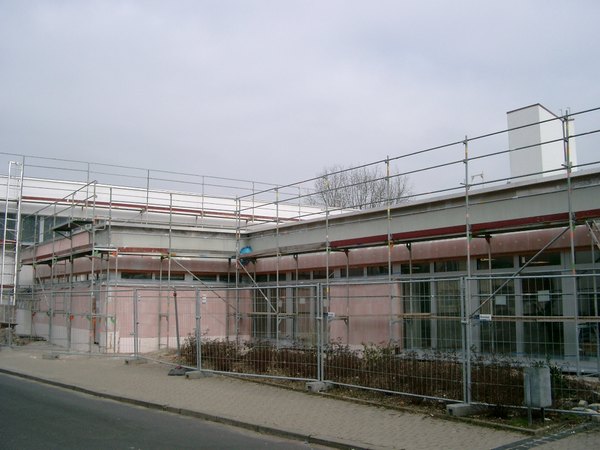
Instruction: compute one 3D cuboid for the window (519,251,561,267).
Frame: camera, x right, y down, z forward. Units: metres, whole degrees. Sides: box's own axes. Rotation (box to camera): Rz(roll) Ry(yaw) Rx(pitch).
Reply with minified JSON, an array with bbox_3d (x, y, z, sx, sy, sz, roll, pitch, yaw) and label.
[{"bbox_3d":[5.683,0.822,15.145,0.100,0.325,1.068,6,-10,-38],"label":"window"}]

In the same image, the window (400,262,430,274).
[{"bbox_3d":[3.292,1.237,18.184,0.100,0.320,1.088,6,-10,-38],"label":"window"}]

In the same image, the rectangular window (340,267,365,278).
[{"bbox_3d":[1.683,1.503,20.232,0.100,0.322,1.087,6,-10,-38],"label":"rectangular window"}]

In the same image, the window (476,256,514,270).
[{"bbox_3d":[4.928,0.953,16.105,0.100,0.320,1.078,6,-10,-38],"label":"window"}]

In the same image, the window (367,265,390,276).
[{"bbox_3d":[2.401,1.384,19.319,0.100,0.324,1.053,6,-10,-38],"label":"window"}]

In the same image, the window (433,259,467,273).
[{"bbox_3d":[4.055,1.106,17.215,0.100,0.329,1.081,6,-10,-38],"label":"window"}]

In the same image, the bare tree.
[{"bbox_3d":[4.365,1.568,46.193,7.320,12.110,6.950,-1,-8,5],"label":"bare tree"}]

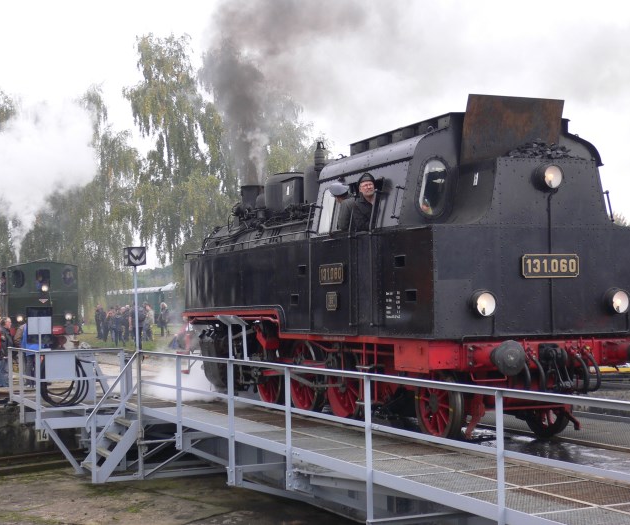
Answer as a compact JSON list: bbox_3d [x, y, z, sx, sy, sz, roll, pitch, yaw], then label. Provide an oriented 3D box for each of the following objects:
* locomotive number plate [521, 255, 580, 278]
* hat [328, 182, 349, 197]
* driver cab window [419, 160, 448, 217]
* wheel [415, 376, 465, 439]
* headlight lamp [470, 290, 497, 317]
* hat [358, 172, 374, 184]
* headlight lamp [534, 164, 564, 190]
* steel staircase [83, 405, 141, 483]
[{"bbox_3d":[2.626,0.045,13.762,0.730,0.260,0.035,0,-2,-23],"label":"locomotive number plate"},{"bbox_3d":[0.299,-0.926,15.691,0.260,0.140,0.240,-3,-3,41],"label":"hat"},{"bbox_3d":[1.366,-0.873,14.229,0.410,0.690,0.060,0,-2,-23],"label":"driver cab window"},{"bbox_3d":[1.459,1.660,14.567,0.140,0.920,0.920,0,-2,-23],"label":"wheel"},{"bbox_3d":[1.820,0.448,13.354,0.280,0.280,0.160,0,-2,-23],"label":"headlight lamp"},{"bbox_3d":[0.625,-1.019,14.965,0.200,0.140,0.250,0,-2,-13],"label":"hat"},{"bbox_3d":[2.611,-0.942,13.738,0.280,0.280,0.170,0,-2,-23],"label":"headlight lamp"},{"bbox_3d":[-3.545,3.107,21.323,0.870,1.220,1.120,0,-2,-23],"label":"steel staircase"}]

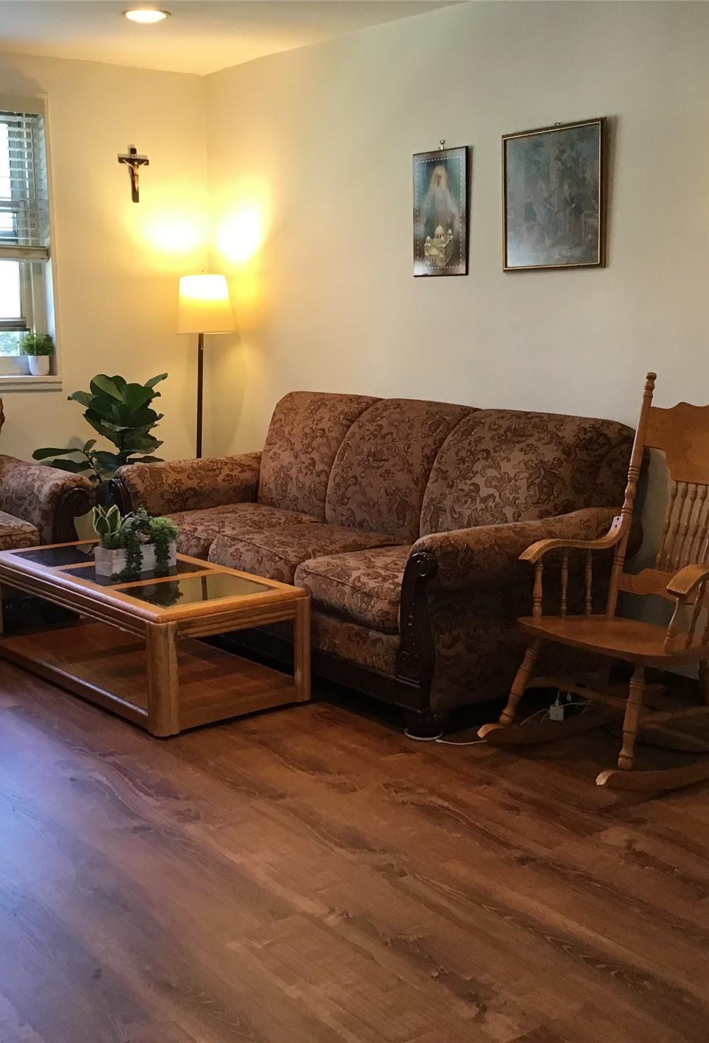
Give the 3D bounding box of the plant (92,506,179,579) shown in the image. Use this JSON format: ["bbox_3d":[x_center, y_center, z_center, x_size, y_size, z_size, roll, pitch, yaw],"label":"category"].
[{"bbox_3d":[-0.775,0.056,4.452,0.320,0.240,0.140,-5,11,-27],"label":"plant"}]

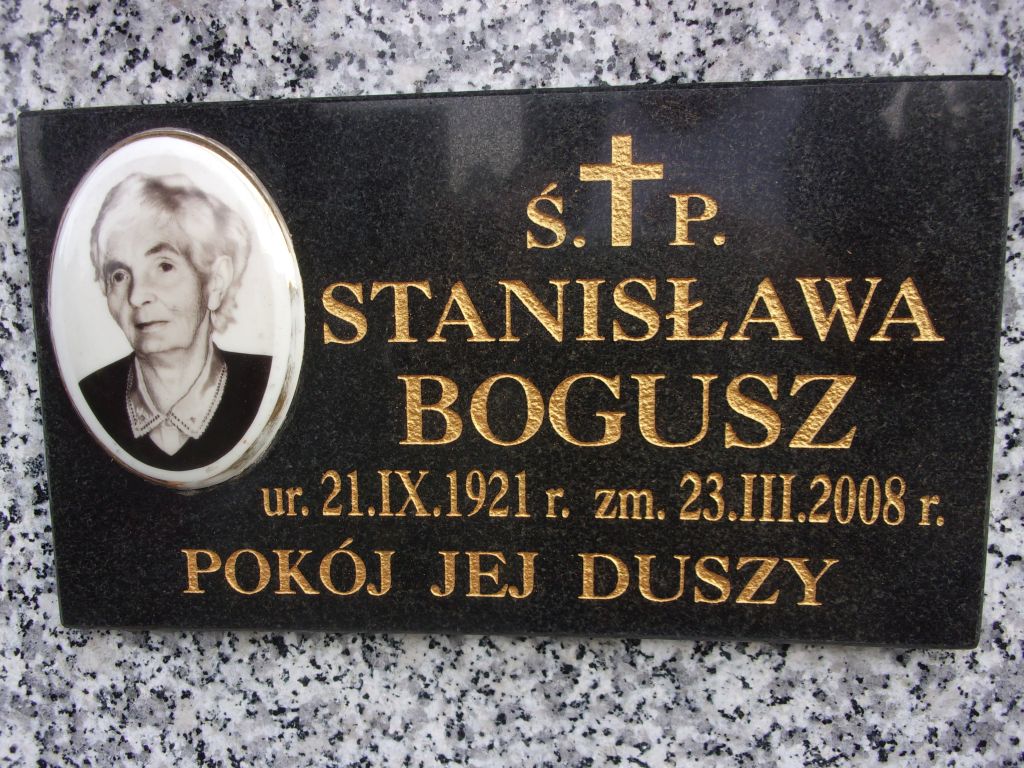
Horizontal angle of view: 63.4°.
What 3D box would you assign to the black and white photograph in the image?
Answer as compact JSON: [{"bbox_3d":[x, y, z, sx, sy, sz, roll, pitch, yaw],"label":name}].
[{"bbox_3d":[-0.142,-0.030,0.344,0.110,0.150,0.013,0,7,5],"label":"black and white photograph"}]

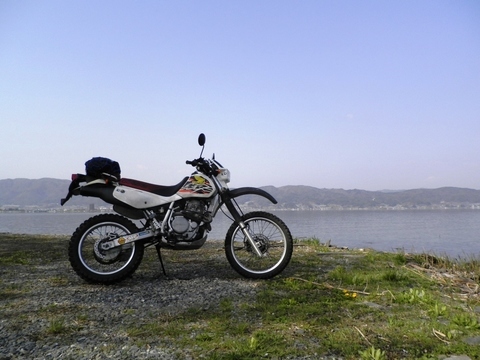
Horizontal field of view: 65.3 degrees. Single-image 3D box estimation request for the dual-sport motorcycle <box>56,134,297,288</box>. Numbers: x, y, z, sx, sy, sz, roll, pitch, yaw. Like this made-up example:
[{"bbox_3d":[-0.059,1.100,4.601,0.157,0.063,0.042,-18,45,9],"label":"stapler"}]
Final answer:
[{"bbox_3d":[-0.543,0.312,3.663,2.180,1.340,0.840,2,-13,-14],"label":"dual-sport motorcycle"}]

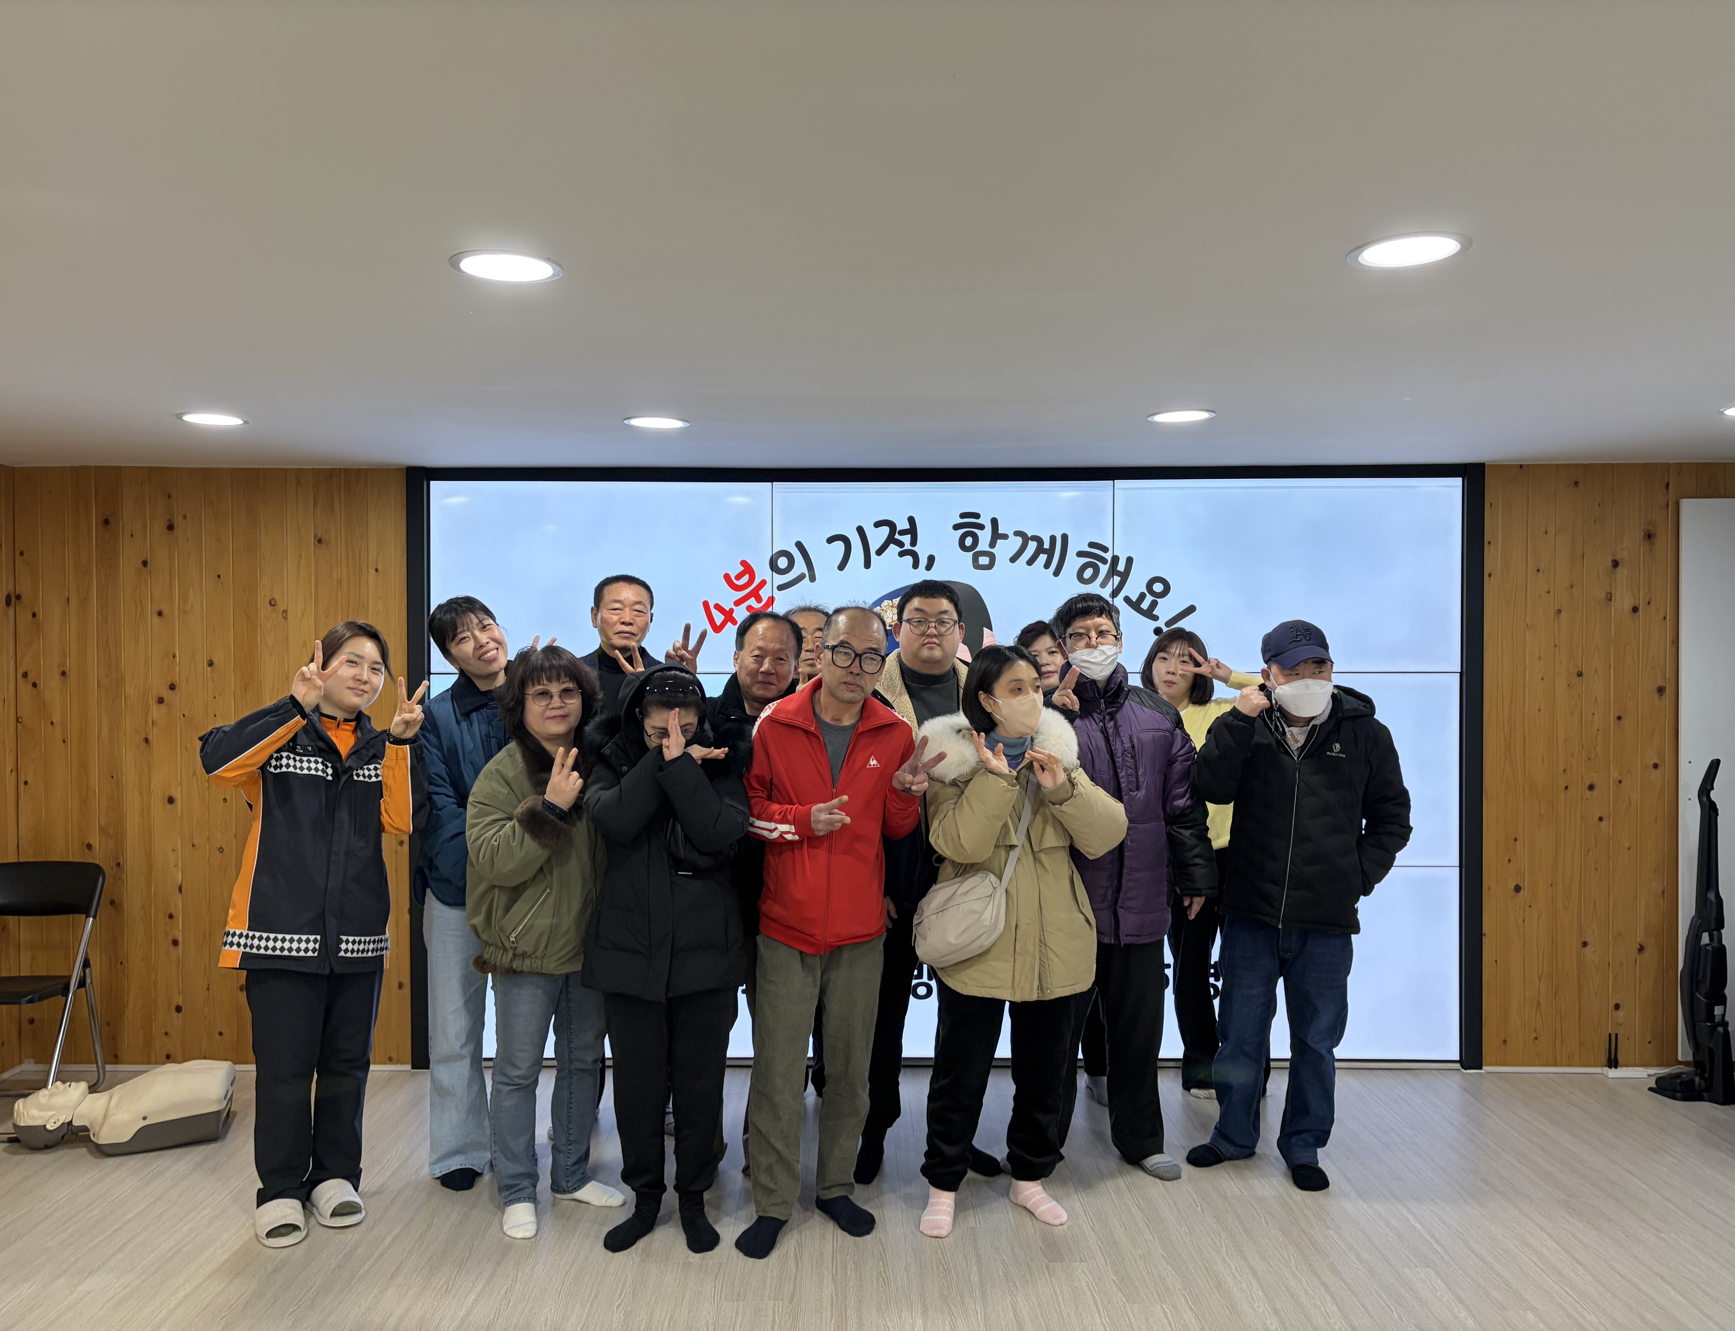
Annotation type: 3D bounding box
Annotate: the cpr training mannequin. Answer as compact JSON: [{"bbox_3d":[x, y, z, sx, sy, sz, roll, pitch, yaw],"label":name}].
[{"bbox_3d":[-2.277,1.344,4.106,0.600,0.197,0.365,-1,1,-24],"label":"cpr training mannequin"}]

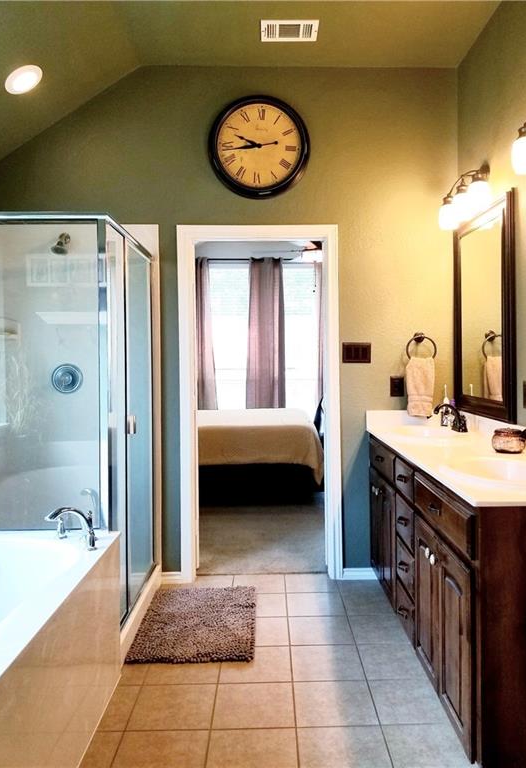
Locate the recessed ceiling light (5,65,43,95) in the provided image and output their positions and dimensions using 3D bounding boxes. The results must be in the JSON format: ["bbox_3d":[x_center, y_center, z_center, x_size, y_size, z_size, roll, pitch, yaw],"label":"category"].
[{"bbox_3d":[-1.208,-1.544,2.916,0.205,0.030,0.205,-32,1,1],"label":"recessed ceiling light"}]

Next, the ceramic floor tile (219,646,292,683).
[{"bbox_3d":[-0.025,1.255,2.576,0.303,0.012,0.302,-1,3,0],"label":"ceramic floor tile"}]

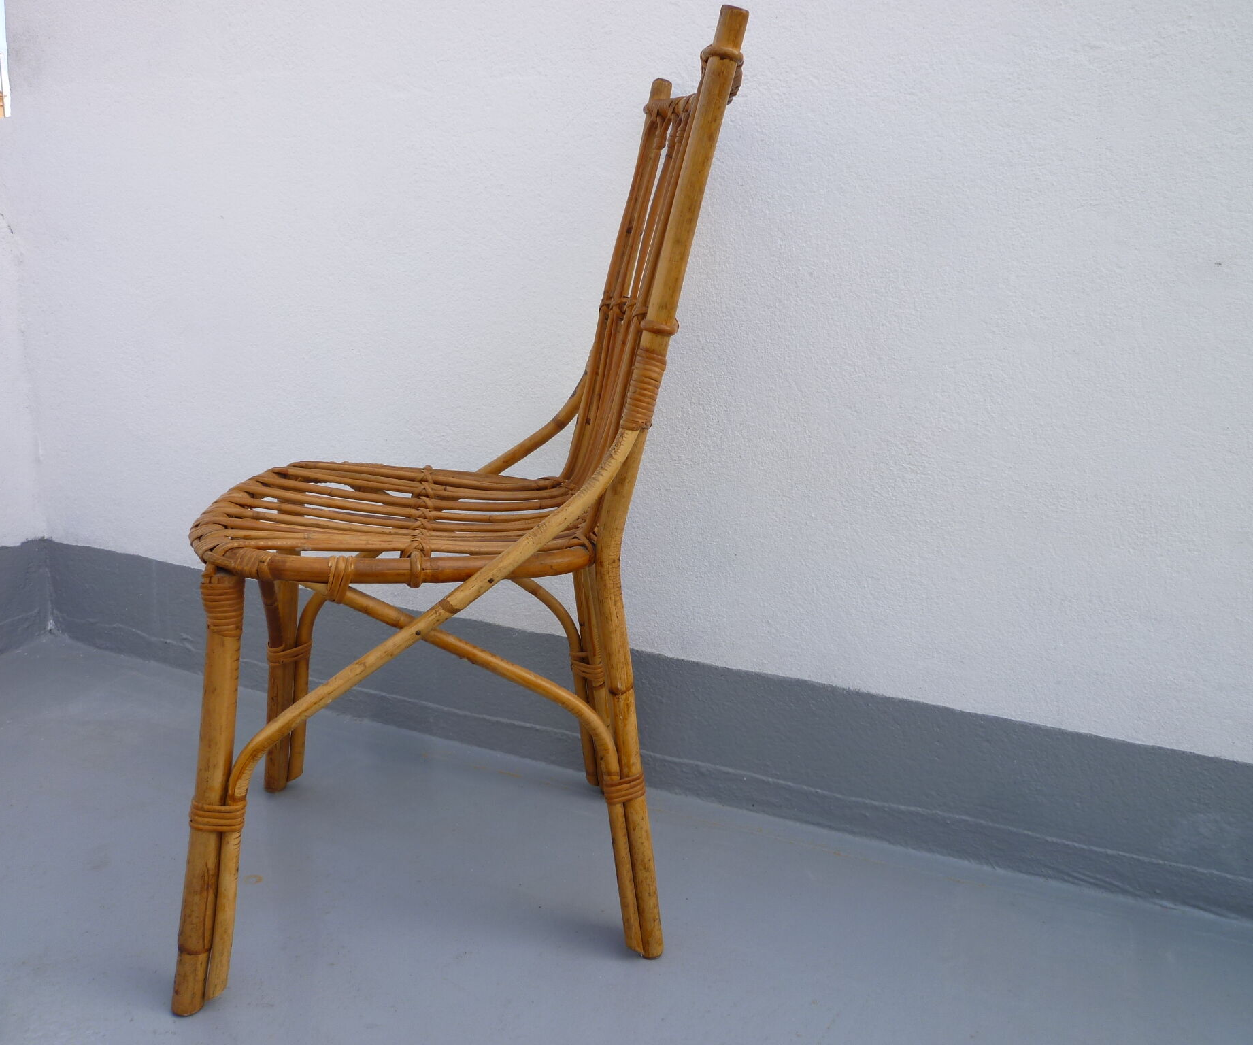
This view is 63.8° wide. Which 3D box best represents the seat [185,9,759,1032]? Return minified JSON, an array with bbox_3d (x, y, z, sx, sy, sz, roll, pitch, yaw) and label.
[{"bbox_3d":[-0.190,-0.032,1.051,0.502,0.887,0.446,0,14,-9],"label":"seat"}]

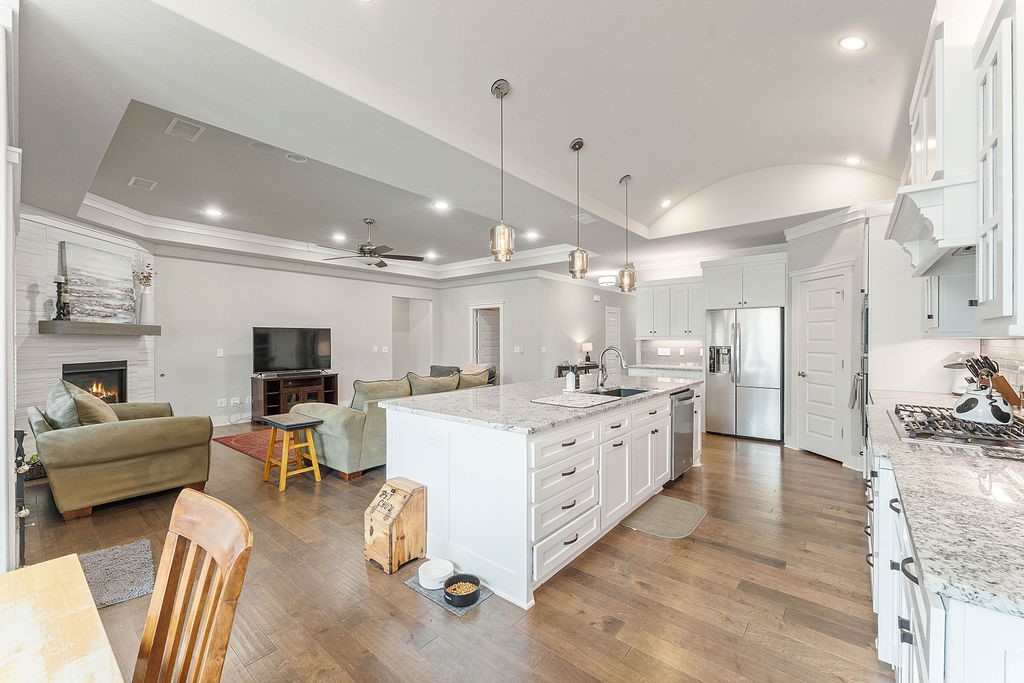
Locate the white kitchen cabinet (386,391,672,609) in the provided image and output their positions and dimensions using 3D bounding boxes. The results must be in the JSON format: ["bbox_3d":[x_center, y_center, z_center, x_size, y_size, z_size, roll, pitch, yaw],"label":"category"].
[{"bbox_3d":[0.304,0.891,3.178,1.230,0.878,2.160,0,0,40],"label":"white kitchen cabinet"}]

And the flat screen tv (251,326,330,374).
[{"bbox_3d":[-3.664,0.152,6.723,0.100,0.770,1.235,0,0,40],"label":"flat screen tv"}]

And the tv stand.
[{"bbox_3d":[-3.731,0.965,6.942,0.500,0.730,1.220,0,0,40],"label":"tv stand"}]

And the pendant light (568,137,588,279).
[{"bbox_3d":[0.593,-1.181,3.548,0.168,1.252,0.168,0,0,0],"label":"pendant light"}]

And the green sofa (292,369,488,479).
[{"bbox_3d":[-1.259,0.855,5.064,1.060,0.950,2.370,0,0,40],"label":"green sofa"}]

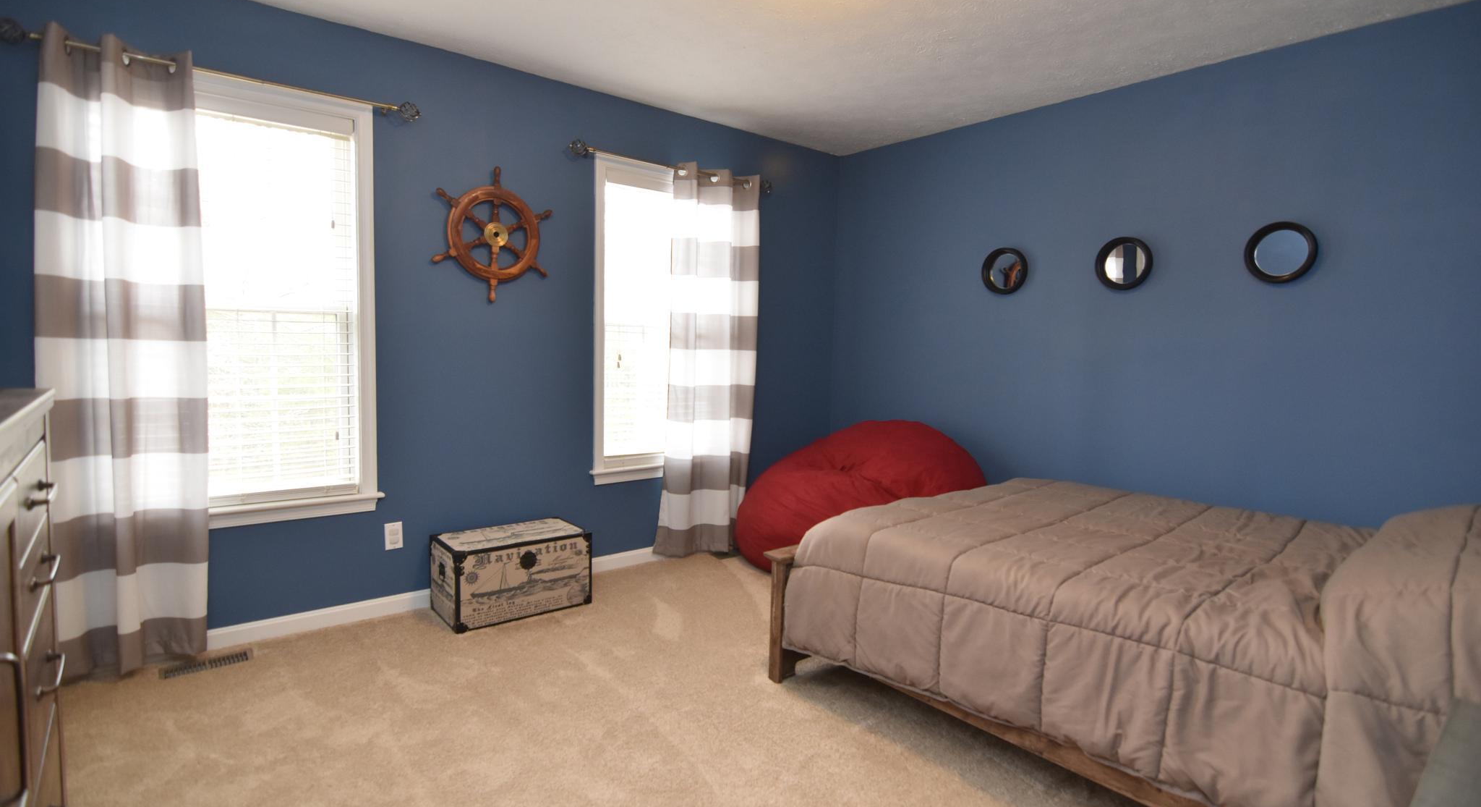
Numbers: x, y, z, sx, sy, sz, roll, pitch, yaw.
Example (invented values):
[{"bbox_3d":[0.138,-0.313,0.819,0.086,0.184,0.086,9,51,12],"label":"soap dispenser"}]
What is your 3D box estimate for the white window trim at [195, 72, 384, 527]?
[{"bbox_3d":[-1.904,-0.373,2.525,0.940,1.715,0.070,-2,6,-37],"label":"white window trim"}]

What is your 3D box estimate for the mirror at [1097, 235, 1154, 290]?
[{"bbox_3d":[1.818,-0.661,3.120,0.040,0.255,0.255,-3,6,-42],"label":"mirror"}]

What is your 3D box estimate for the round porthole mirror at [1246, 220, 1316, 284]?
[{"bbox_3d":[2.209,-0.615,2.688,0.040,0.255,0.255,-3,6,-42],"label":"round porthole mirror"}]

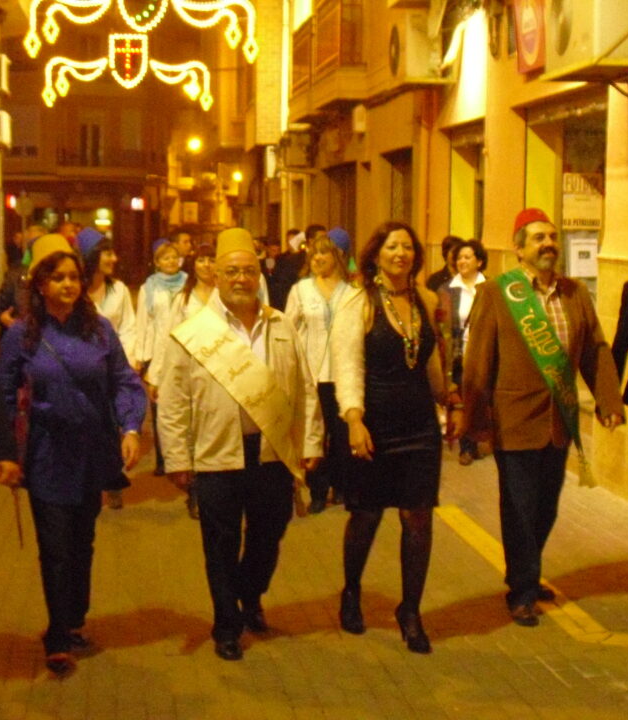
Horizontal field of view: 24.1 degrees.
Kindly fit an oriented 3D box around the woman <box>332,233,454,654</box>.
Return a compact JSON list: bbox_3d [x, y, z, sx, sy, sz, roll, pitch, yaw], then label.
[{"bbox_3d":[0.315,0.292,5.963,0.460,1.701,0.460,0,5,-6],"label":"woman"}]

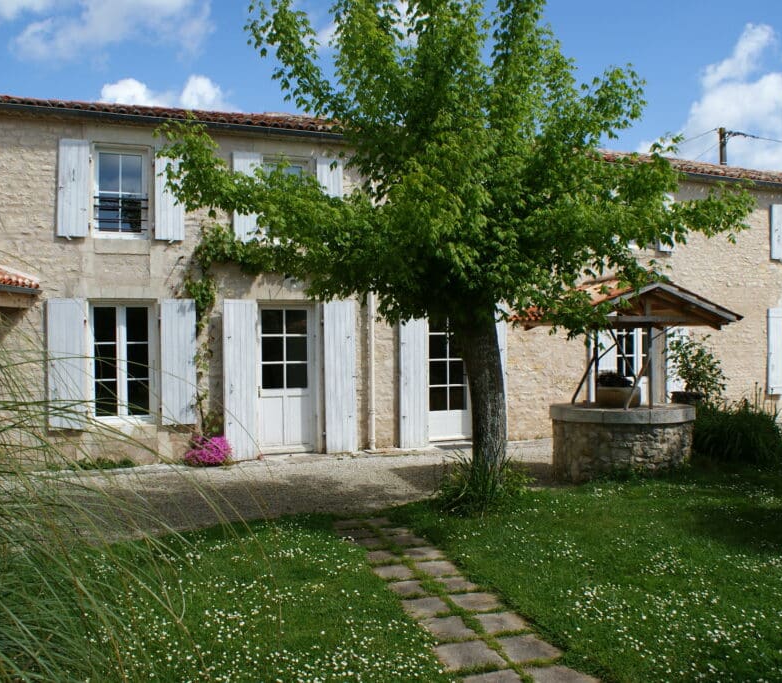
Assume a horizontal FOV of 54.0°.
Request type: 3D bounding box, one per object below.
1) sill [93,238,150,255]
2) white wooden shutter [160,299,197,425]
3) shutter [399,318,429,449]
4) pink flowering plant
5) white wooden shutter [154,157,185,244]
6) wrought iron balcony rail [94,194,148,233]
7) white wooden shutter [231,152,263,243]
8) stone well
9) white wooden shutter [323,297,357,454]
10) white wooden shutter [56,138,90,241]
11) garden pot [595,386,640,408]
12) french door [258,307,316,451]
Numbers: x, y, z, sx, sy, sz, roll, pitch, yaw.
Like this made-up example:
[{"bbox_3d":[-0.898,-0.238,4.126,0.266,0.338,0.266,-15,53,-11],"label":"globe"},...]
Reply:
[{"bbox_3d":[-3.759,-1.311,10.769,0.768,0.210,0.250,-1,0,-23],"label":"sill"},{"bbox_3d":[-2.857,0.277,10.362,0.450,1.690,0.050,-1,0,-23],"label":"white wooden shutter"},{"bbox_3d":[0.380,0.534,12.378,0.493,2.354,0.045,-1,0,-23],"label":"shutter"},{"bbox_3d":[-2.447,1.464,10.271,0.600,0.380,0.450,-1,0,-23],"label":"pink flowering plant"},{"bbox_3d":[-3.123,-2.095,10.864,0.411,1.317,0.045,-1,0,-23],"label":"white wooden shutter"},{"bbox_3d":[-3.776,-1.787,10.761,0.741,0.464,0.040,-1,0,-23],"label":"wrought iron balcony rail"},{"bbox_3d":[-2.000,-2.014,10.728,0.390,1.220,0.050,-1,0,-23],"label":"white wooden shutter"},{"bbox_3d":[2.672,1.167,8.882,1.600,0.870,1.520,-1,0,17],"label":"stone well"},{"bbox_3d":[-0.726,0.523,11.257,0.480,2.200,0.050,-1,0,-23],"label":"white wooden shutter"},{"bbox_3d":[-4.074,-1.963,9.856,0.360,1.240,0.050,-1,0,-23],"label":"white wooden shutter"},{"bbox_3d":[2.871,0.708,9.680,0.550,0.265,0.530,0,0,16],"label":"garden pot"},{"bbox_3d":[-1.595,0.569,11.806,0.921,2.262,0.070,-1,0,-23],"label":"french door"}]

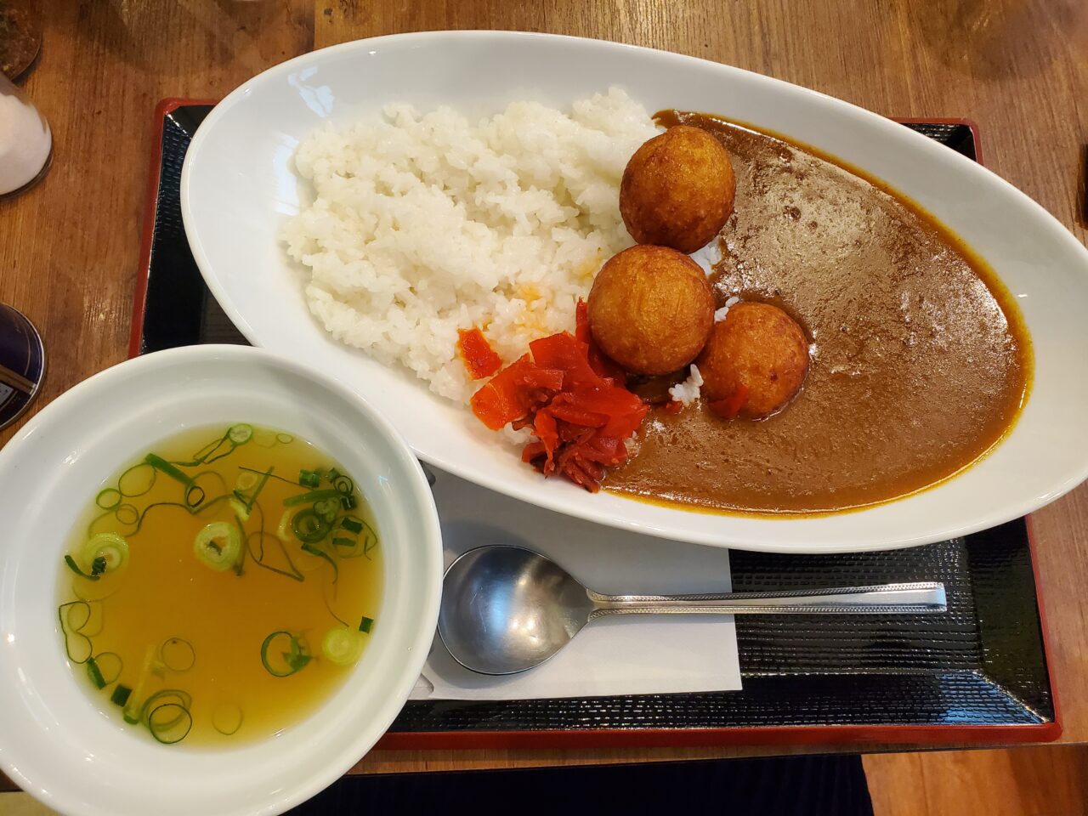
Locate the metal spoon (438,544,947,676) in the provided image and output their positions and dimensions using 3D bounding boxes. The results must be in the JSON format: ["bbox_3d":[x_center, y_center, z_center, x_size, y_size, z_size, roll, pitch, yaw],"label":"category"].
[{"bbox_3d":[0.055,0.070,0.288,0.184,0.021,0.044,-1,77,-3],"label":"metal spoon"}]

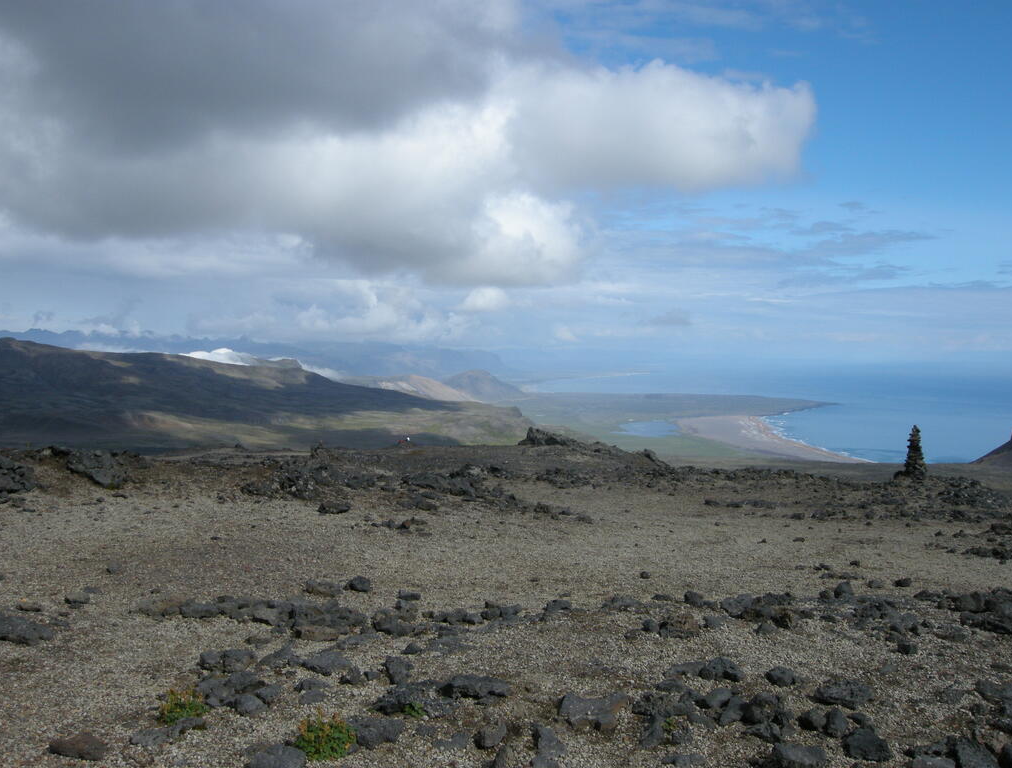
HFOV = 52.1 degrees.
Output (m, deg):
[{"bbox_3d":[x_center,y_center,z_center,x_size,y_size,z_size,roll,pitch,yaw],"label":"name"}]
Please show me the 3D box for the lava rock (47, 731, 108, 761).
[{"bbox_3d":[-1.833,1.546,4.429,0.265,0.093,0.199,-1,2,-23],"label":"lava rock"}]

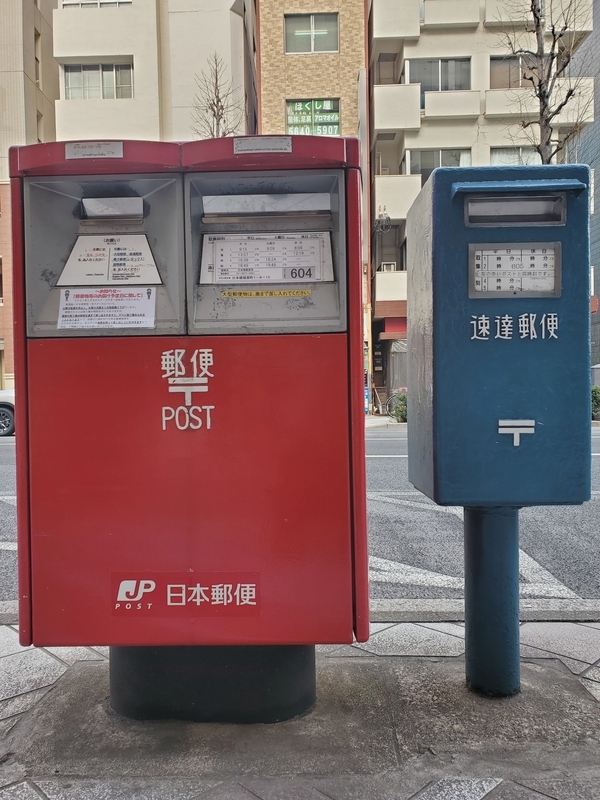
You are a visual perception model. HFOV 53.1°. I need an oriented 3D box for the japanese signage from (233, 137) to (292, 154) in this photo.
[{"bbox_3d":[-0.079,-0.547,1.294,0.125,0.034,0.010,-1,1,1],"label":"japanese signage"}]

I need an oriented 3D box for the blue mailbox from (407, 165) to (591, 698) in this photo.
[{"bbox_3d":[0.507,0.107,1.565,0.368,1.312,0.387,-1,1,0],"label":"blue mailbox"}]

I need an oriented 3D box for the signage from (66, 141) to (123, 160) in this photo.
[{"bbox_3d":[-0.444,-0.539,1.298,0.125,0.036,0.010,-1,1,1],"label":"signage"}]

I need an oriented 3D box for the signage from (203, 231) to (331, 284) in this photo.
[{"bbox_3d":[-0.075,-0.328,1.387,0.305,0.130,0.010,-1,-17,1],"label":"signage"}]

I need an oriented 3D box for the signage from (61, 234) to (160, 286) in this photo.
[{"bbox_3d":[-0.435,-0.324,1.391,0.242,0.128,0.010,-1,-17,1],"label":"signage"}]

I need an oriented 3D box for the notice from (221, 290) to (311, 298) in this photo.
[{"bbox_3d":[-0.075,-0.238,1.359,0.203,0.018,0.010,-1,-17,1],"label":"notice"}]

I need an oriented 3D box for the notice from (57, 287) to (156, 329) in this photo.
[{"bbox_3d":[-0.434,-0.208,1.355,0.220,0.101,0.010,-1,-17,1],"label":"notice"}]

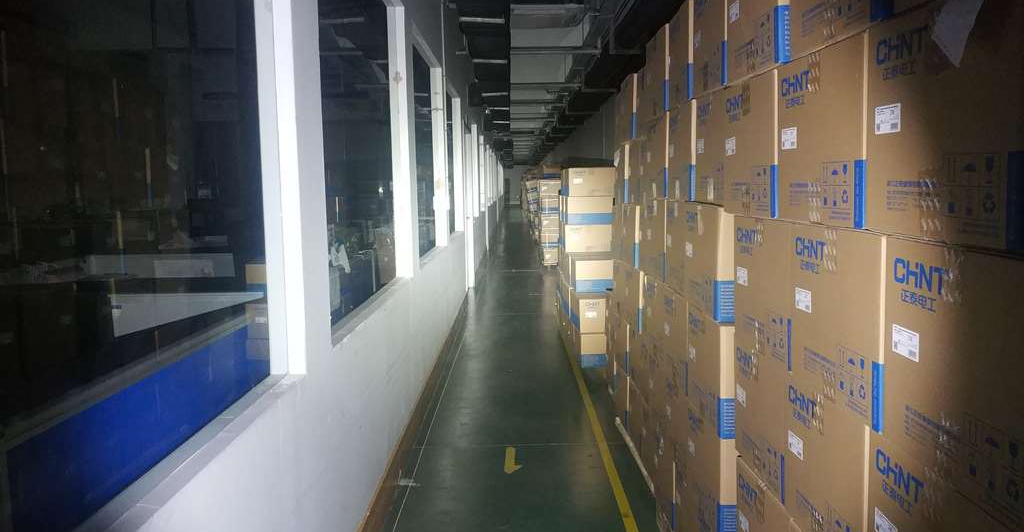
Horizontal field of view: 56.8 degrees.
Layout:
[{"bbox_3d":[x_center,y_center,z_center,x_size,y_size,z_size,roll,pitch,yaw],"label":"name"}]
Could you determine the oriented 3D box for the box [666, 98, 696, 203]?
[{"bbox_3d":[0.821,-0.395,3.297,0.480,0.323,0.504,-1,5,0],"label":"box"}]

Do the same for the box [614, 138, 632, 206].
[{"bbox_3d":[0.831,-0.509,5.178,0.480,0.301,0.500,-1,5,0],"label":"box"}]

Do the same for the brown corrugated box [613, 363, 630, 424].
[{"bbox_3d":[0.848,0.698,5.248,0.480,0.290,0.500,-1,5,0],"label":"brown corrugated box"}]

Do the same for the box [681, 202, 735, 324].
[{"bbox_3d":[0.870,-0.029,3.199,0.455,0.352,0.549,-1,5,0],"label":"box"}]

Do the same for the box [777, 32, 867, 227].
[{"bbox_3d":[0.820,-0.250,1.816,0.480,0.328,0.506,-1,5,0],"label":"box"}]

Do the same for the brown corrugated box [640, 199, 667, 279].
[{"bbox_3d":[0.867,-0.126,4.222,0.455,0.348,0.549,-1,5,0],"label":"brown corrugated box"}]

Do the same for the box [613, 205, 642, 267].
[{"bbox_3d":[0.837,-0.158,4.769,0.480,0.306,0.500,-1,5,0],"label":"box"}]

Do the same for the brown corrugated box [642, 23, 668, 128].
[{"bbox_3d":[0.857,-0.837,4.136,0.455,0.352,0.549,-1,5,0],"label":"brown corrugated box"}]

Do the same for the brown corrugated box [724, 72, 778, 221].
[{"bbox_3d":[0.858,-0.321,2.544,0.455,0.352,0.549,-1,5,0],"label":"brown corrugated box"}]

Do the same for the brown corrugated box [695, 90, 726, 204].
[{"bbox_3d":[0.859,-0.380,3.094,0.455,0.352,0.549,-1,5,0],"label":"brown corrugated box"}]

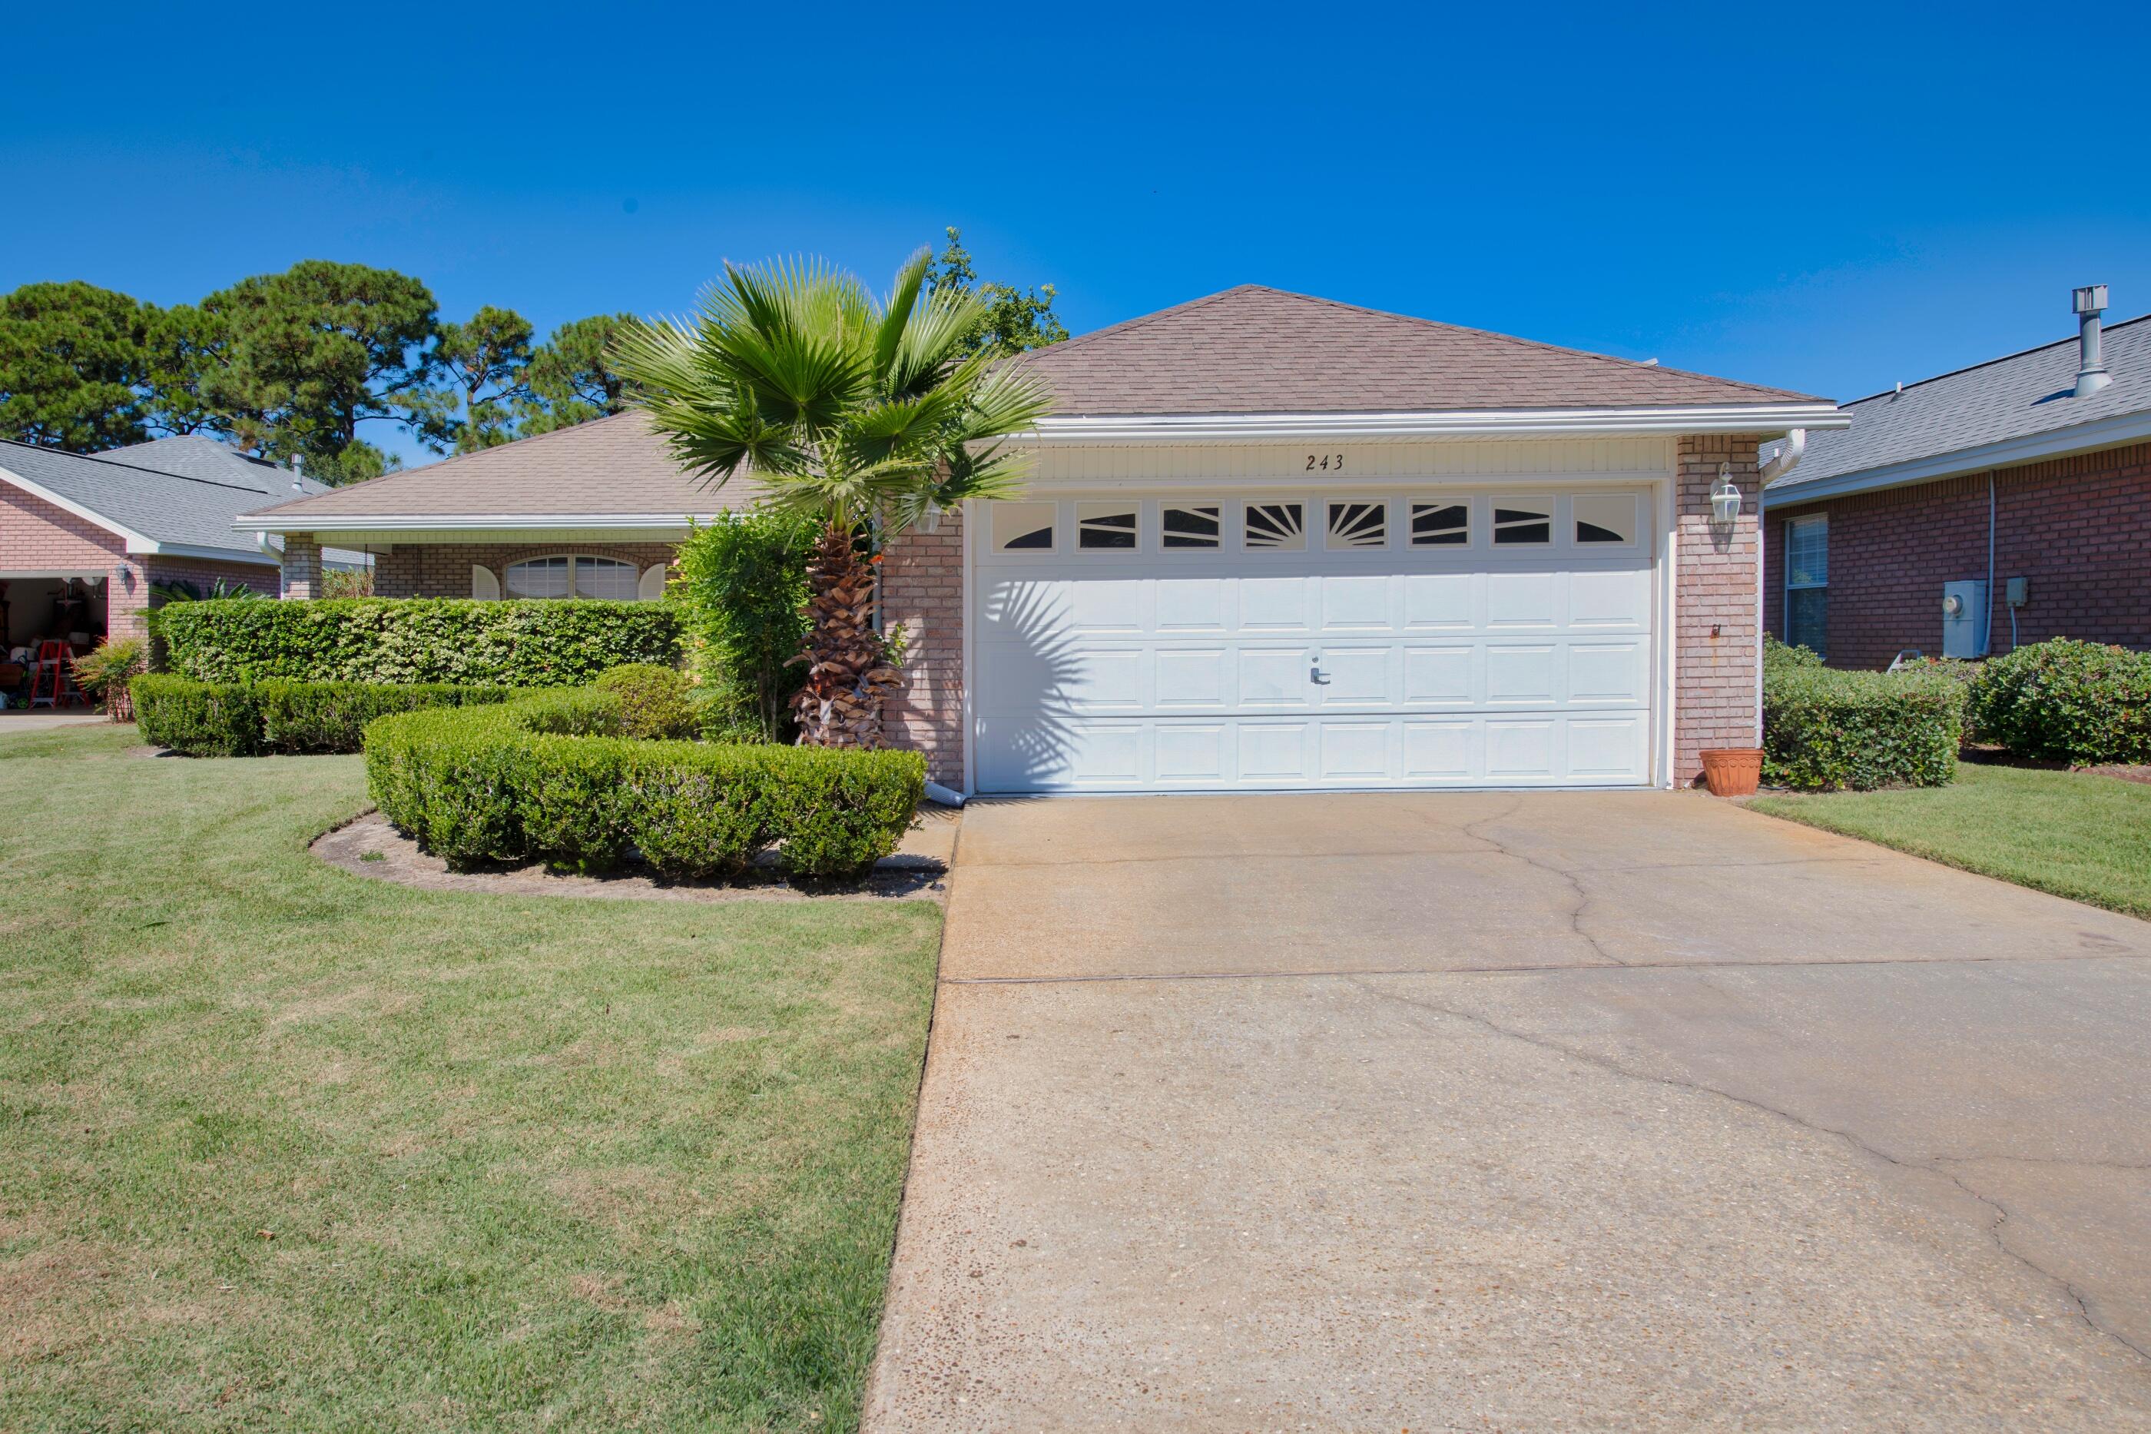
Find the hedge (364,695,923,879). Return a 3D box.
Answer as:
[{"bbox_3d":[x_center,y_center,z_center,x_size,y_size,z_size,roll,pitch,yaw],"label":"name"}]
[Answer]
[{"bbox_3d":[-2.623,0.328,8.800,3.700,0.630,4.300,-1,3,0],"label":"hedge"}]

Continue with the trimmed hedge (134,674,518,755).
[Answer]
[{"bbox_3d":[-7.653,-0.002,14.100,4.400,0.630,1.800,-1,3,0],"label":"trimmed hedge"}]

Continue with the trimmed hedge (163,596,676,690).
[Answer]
[{"bbox_3d":[-7.408,-0.581,15.800,5.900,1.530,1.100,-1,3,0],"label":"trimmed hedge"}]

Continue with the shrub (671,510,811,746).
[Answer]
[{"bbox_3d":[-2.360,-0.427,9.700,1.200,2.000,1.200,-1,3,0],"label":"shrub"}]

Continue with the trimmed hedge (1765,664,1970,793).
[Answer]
[{"bbox_3d":[5.496,0.052,10.150,1.450,0.770,1.350,-1,3,0],"label":"trimmed hedge"}]

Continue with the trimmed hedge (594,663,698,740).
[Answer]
[{"bbox_3d":[-3.884,-0.049,12.400,0.950,0.880,0.950,-1,3,0],"label":"trimmed hedge"}]

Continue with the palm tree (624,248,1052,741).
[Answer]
[{"bbox_3d":[-1.518,-1.129,8.600,2.720,3.550,2.600,-1,3,0],"label":"palm tree"}]

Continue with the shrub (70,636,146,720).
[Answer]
[{"bbox_3d":[-14.400,-0.550,20.600,1.200,1.300,1.100,0,2,0],"label":"shrub"}]

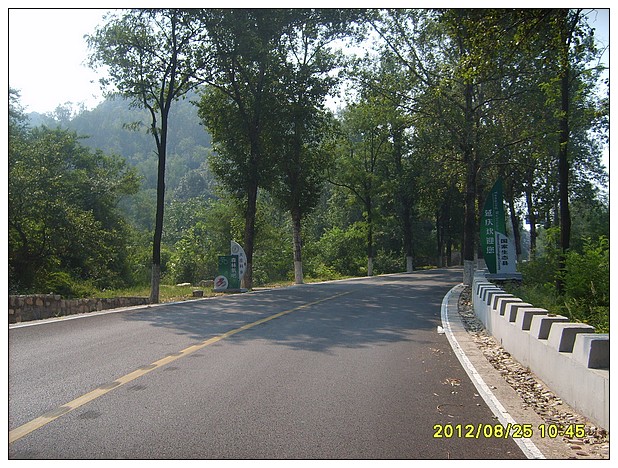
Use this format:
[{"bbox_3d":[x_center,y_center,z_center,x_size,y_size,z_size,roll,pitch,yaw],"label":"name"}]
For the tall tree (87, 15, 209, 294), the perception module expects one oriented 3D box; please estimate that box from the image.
[{"bbox_3d":[-4.550,-2.700,18.200,3.800,9.400,3.700,0,-2,0],"label":"tall tree"}]

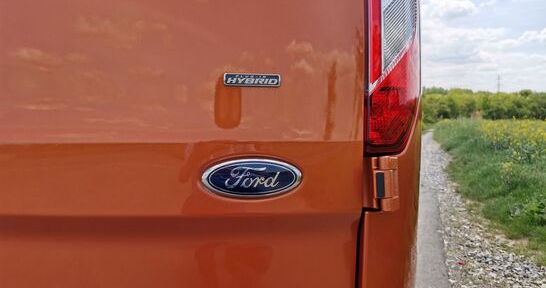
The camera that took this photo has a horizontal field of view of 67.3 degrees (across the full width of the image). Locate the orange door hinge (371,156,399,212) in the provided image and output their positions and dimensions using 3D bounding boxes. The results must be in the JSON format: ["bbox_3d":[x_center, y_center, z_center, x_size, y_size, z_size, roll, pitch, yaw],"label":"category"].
[{"bbox_3d":[0.179,0.064,0.656,0.038,0.084,0.030,-3,2,-9],"label":"orange door hinge"}]

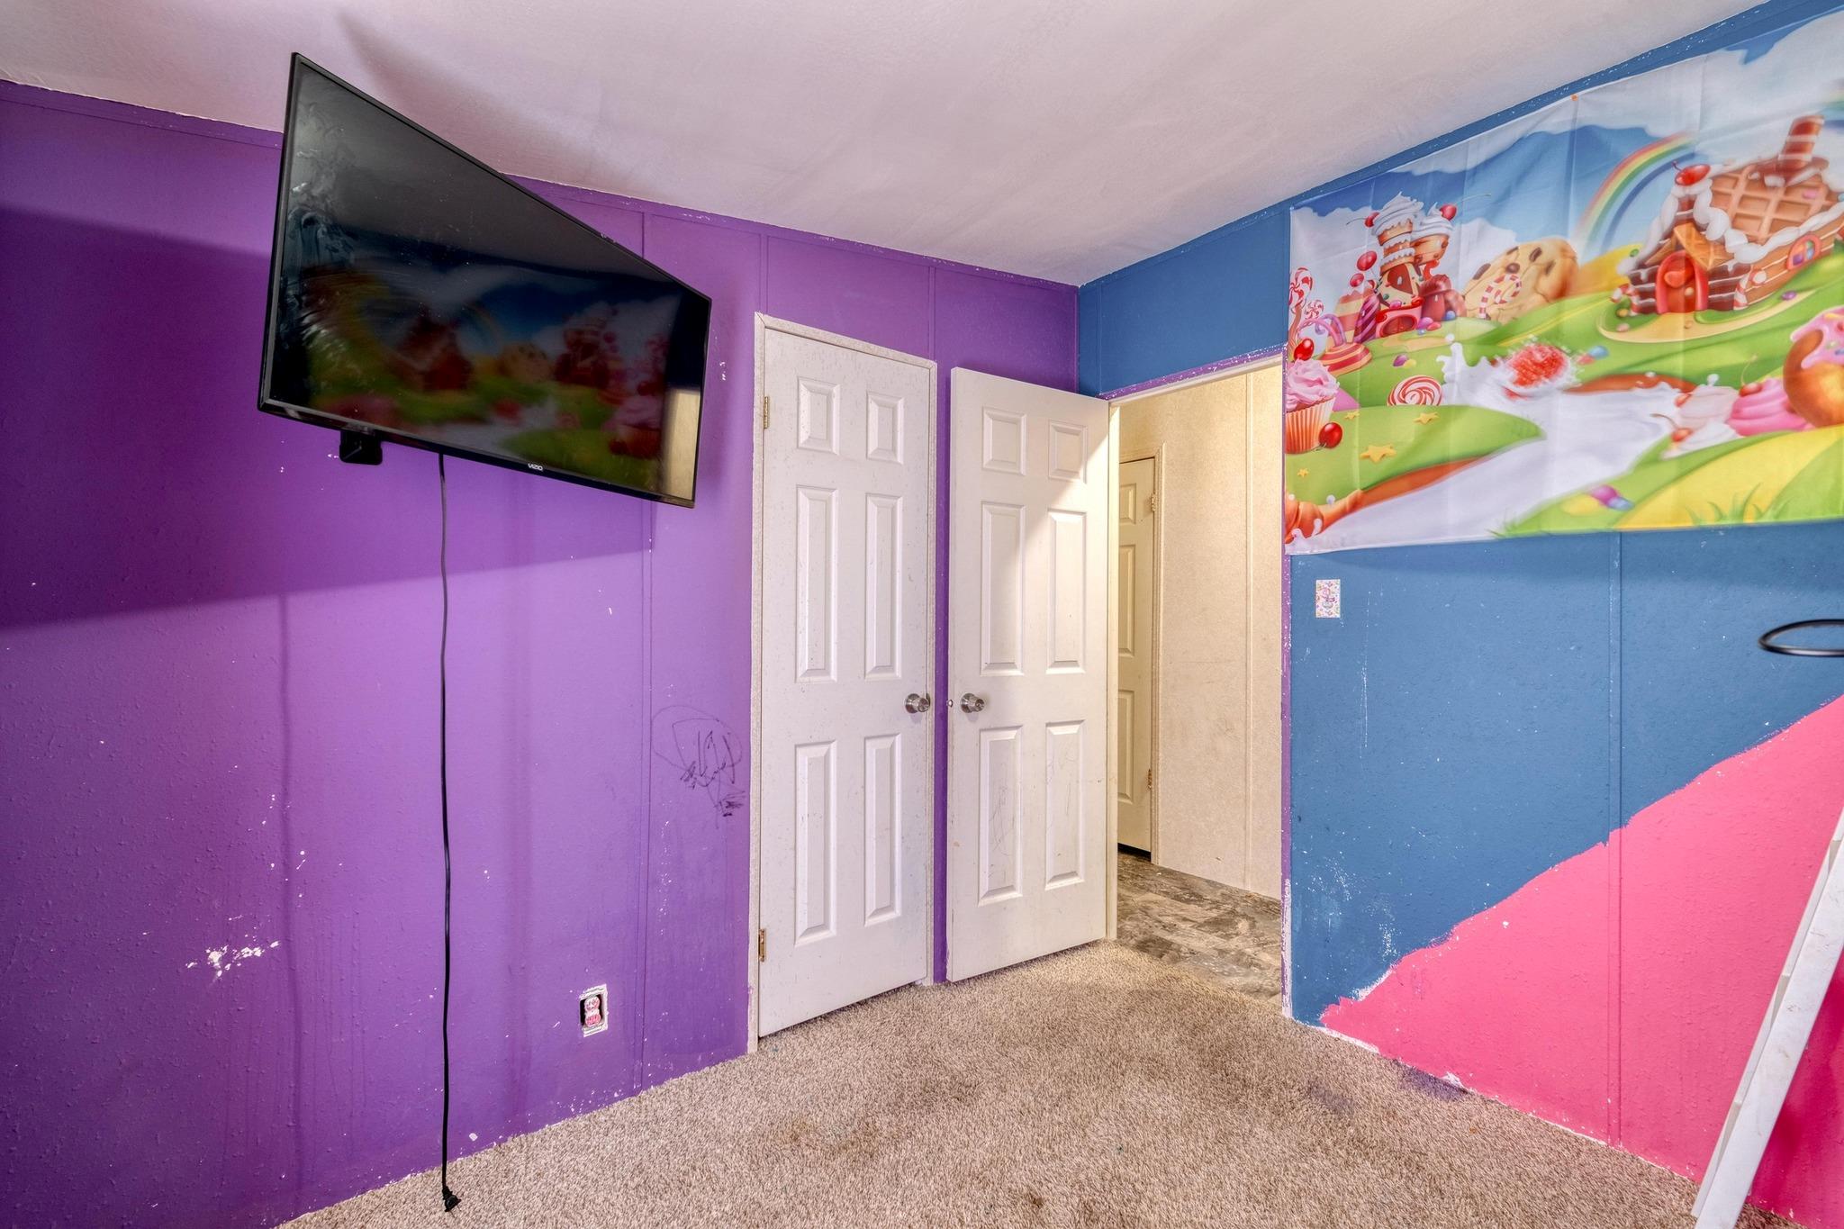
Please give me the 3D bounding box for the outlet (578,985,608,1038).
[{"bbox_3d":[-0.827,1.003,1.940,0.067,0.112,0.010,1,-1,-37],"label":"outlet"}]

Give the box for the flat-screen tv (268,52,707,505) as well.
[{"bbox_3d":[-0.830,-0.587,1.652,0.060,0.558,0.962,6,0,26],"label":"flat-screen tv"}]

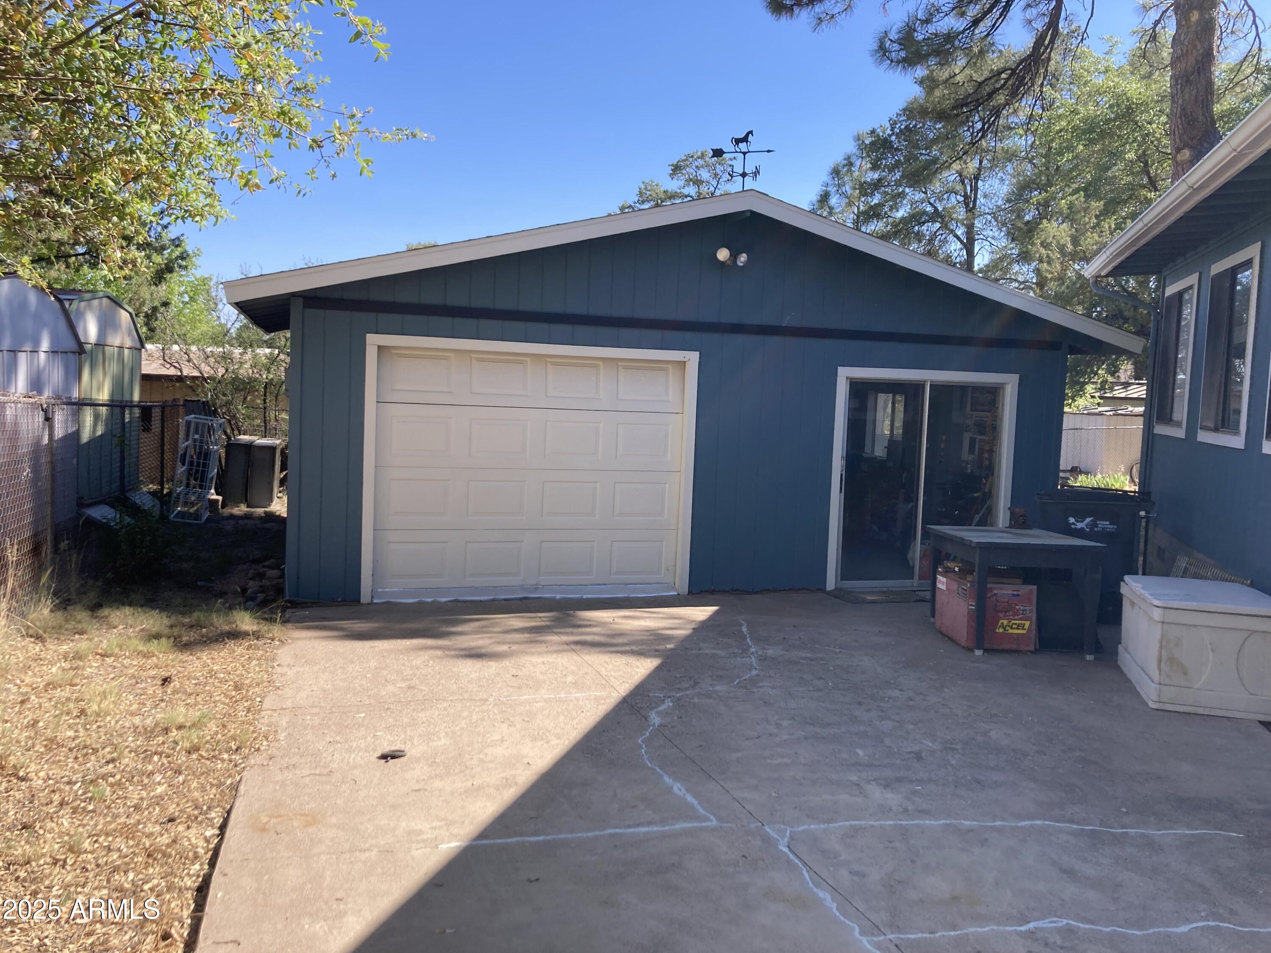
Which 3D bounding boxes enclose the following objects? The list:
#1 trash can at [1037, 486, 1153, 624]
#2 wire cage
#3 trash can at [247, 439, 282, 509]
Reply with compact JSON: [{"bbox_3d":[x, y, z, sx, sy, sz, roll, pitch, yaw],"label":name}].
[{"bbox_3d":[3.930,0.665,8.860,0.840,1.070,0.700,3,4,20],"label":"trash can"},{"bbox_3d":[-5.049,-0.103,11.873,0.340,1.130,0.780,9,3,-18],"label":"wire cage"},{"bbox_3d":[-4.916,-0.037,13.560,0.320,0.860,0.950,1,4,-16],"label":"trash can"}]

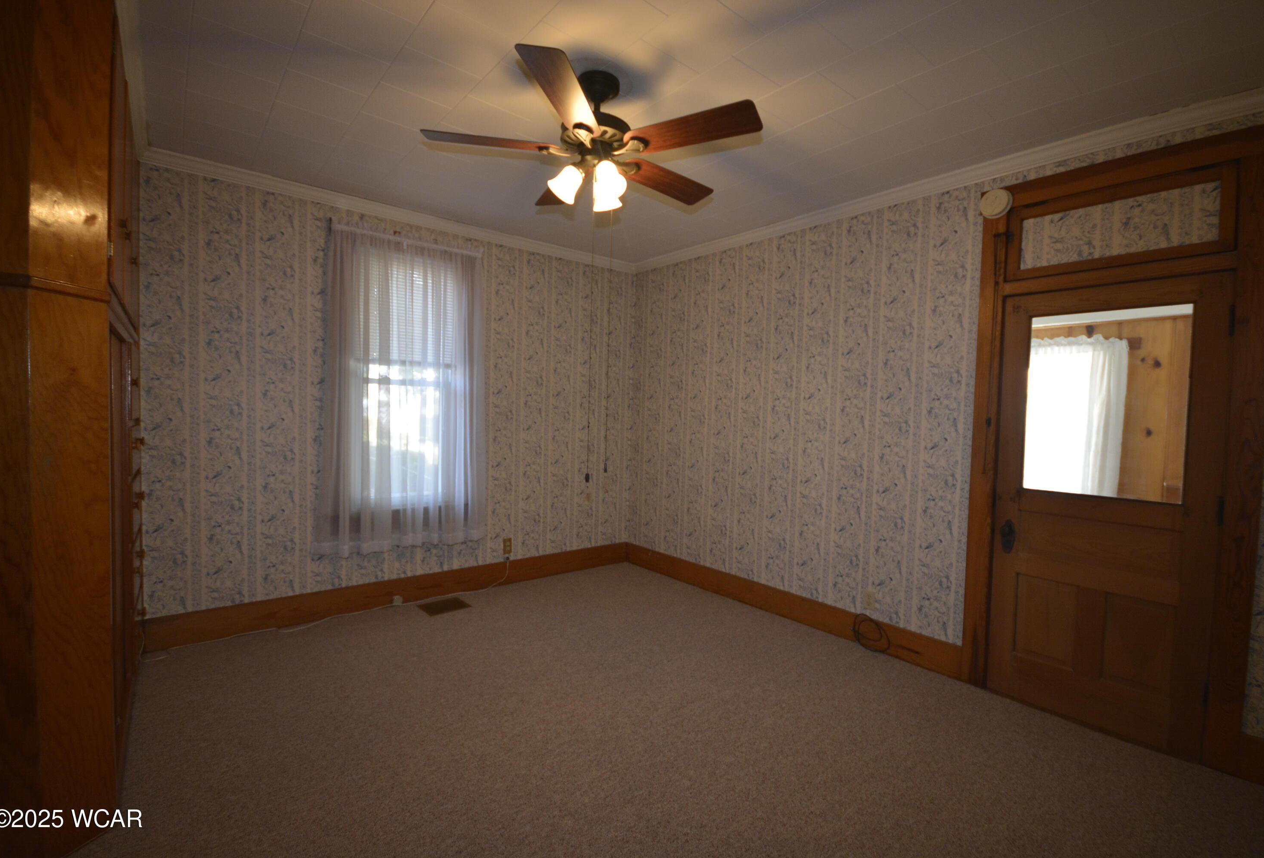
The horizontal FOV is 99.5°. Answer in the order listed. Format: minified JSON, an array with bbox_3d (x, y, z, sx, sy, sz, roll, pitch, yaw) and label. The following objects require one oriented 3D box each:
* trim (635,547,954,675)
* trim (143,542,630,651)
[{"bbox_3d":[0.861,1.196,3.914,0.022,0.183,2.787,1,2,-40],"label":"trim"},{"bbox_3d":[-1.321,1.119,3.902,3.321,0.183,0.022,1,2,-40],"label":"trim"}]

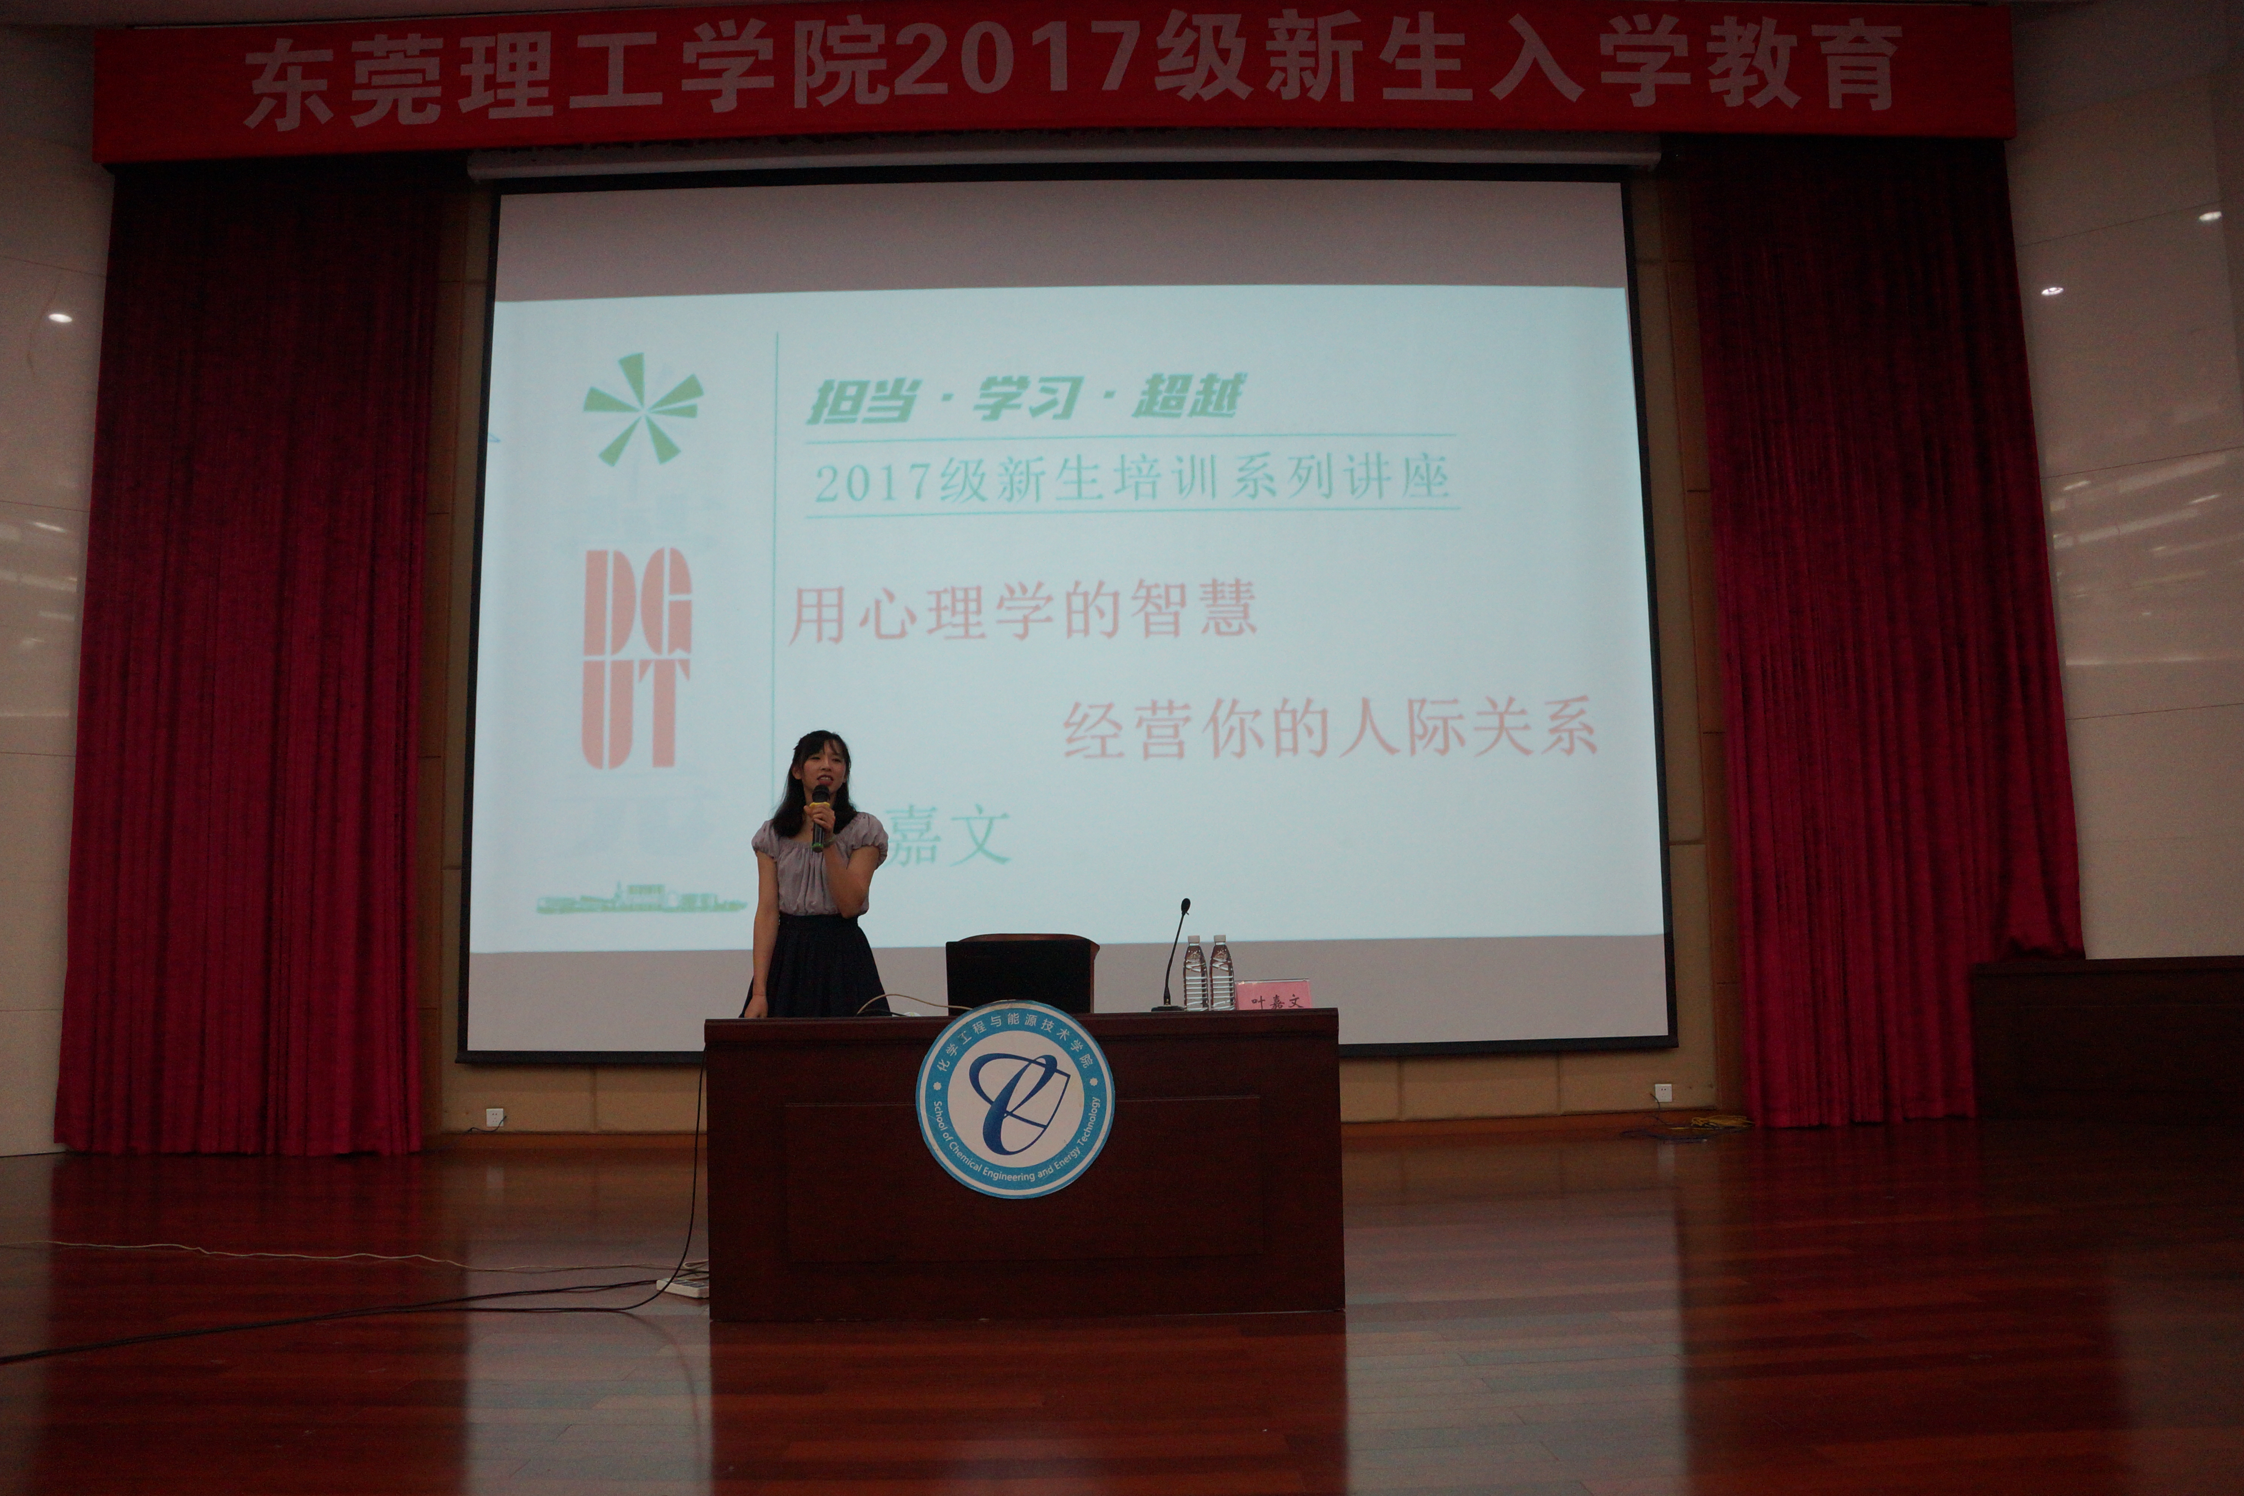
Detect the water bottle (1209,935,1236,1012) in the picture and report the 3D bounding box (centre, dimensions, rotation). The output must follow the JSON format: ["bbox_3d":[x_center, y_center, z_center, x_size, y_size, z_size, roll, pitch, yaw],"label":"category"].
[{"bbox_3d":[0.274,0.623,4.588,0.065,0.222,0.065,-1,-7,0],"label":"water bottle"}]

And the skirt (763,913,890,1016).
[{"bbox_3d":[-0.936,0.800,5.144,0.560,0.580,0.460,-1,-7,-3],"label":"skirt"}]

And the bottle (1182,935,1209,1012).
[{"bbox_3d":[0.204,0.623,4.588,0.065,0.222,0.065,-1,-7,0],"label":"bottle"}]

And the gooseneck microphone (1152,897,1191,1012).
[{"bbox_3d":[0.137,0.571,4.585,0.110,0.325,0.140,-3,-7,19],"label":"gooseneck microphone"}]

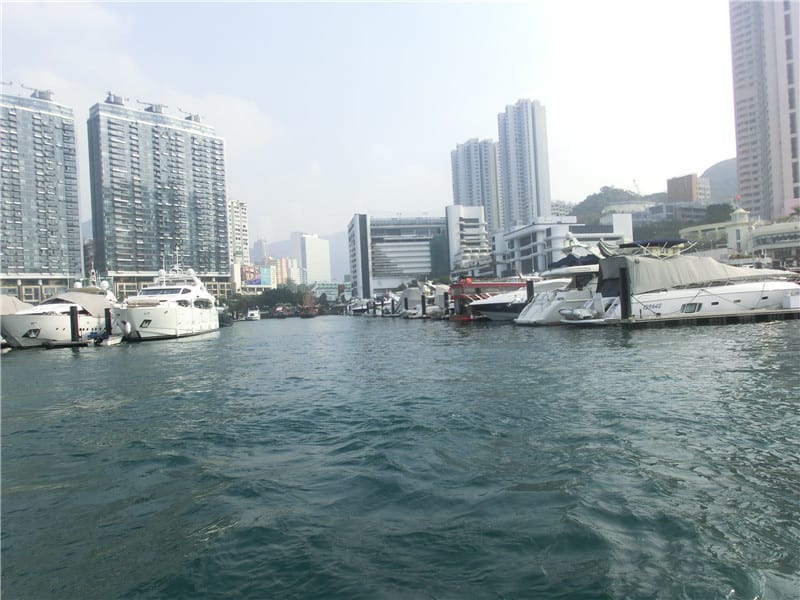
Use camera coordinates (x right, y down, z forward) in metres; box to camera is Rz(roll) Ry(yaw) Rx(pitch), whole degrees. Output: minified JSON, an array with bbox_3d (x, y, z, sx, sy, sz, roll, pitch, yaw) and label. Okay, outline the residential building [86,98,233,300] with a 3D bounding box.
[{"bbox_3d":[-134.328,-46.278,315.040,67.260,113.800,19.100,-2,-1,-45],"label":"residential building"}]

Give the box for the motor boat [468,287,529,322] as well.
[{"bbox_3d":[14.169,0.308,66.793,12.000,4.300,3.900,-3,-1,-4],"label":"motor boat"}]

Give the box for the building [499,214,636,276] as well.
[{"bbox_3d":[59.236,-13.908,202.435,37.000,26.800,38.000,-3,-1,-12],"label":"building"}]

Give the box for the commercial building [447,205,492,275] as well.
[{"bbox_3d":[29.733,-18.779,239.852,19.000,40.300,19.000,-3,-1,-1],"label":"commercial building"}]

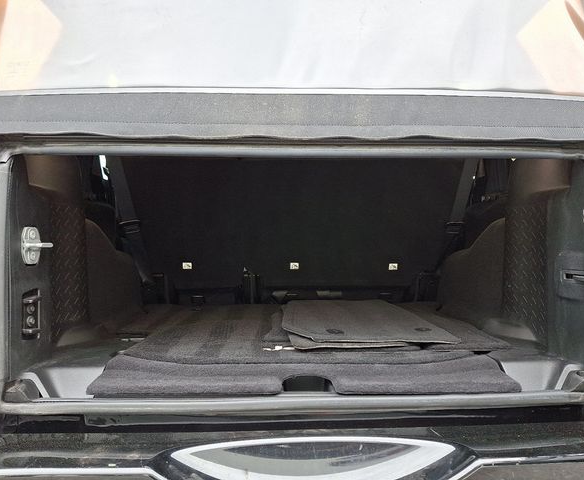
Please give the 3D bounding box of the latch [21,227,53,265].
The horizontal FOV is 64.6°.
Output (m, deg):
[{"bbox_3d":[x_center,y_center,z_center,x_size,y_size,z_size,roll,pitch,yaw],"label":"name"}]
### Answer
[{"bbox_3d":[-0.524,0.012,0.955,0.039,0.077,0.054,0,3,4],"label":"latch"}]

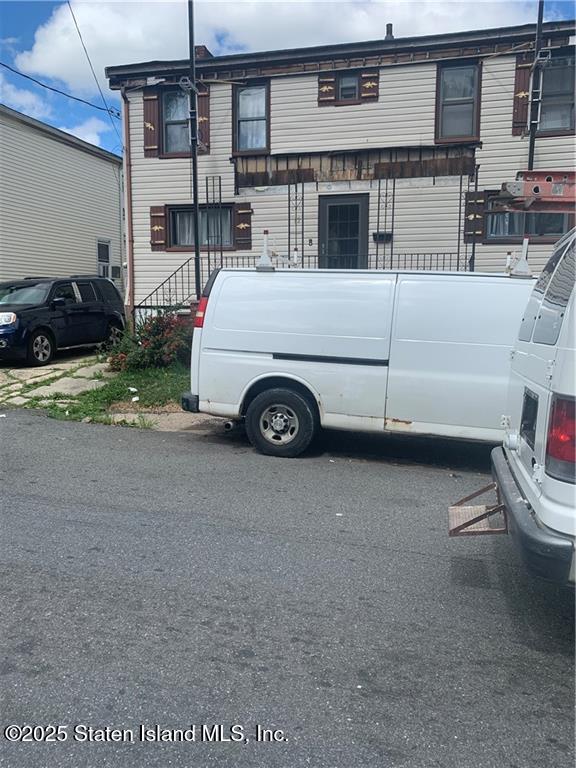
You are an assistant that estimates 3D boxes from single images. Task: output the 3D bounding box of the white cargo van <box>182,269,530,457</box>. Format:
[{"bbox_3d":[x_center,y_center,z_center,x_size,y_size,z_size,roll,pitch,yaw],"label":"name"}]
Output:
[{"bbox_3d":[1.894,-0.213,6.664,6.050,2.100,2.010,4,9,15],"label":"white cargo van"}]

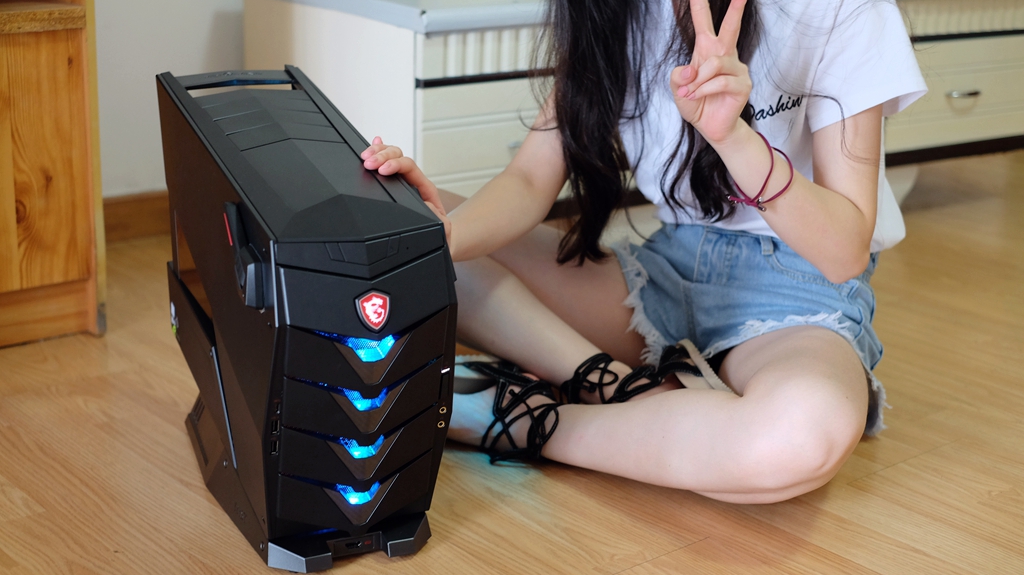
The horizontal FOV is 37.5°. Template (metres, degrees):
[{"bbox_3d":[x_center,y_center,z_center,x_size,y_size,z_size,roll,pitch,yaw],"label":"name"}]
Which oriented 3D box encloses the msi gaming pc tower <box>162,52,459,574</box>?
[{"bbox_3d":[-0.211,0.016,1.478,0.173,0.405,0.378,-7,19,-28],"label":"msi gaming pc tower"}]

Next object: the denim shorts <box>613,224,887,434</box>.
[{"bbox_3d":[0.295,0.035,1.812,0.360,0.215,0.280,17,22,41],"label":"denim shorts"}]

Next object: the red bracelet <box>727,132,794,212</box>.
[{"bbox_3d":[0.240,-0.111,1.455,0.040,0.062,0.065,41,0,-35],"label":"red bracelet"}]

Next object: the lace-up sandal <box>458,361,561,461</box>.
[{"bbox_3d":[-0.042,0.122,1.685,0.230,0.090,0.100,7,-13,14],"label":"lace-up sandal"}]

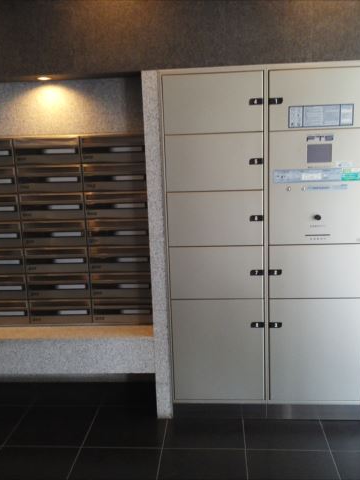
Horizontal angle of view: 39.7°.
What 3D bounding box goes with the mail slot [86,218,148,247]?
[{"bbox_3d":[-0.317,-0.051,2.786,0.357,0.146,0.220,-1,11,5],"label":"mail slot"}]

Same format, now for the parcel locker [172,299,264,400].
[{"bbox_3d":[0.202,0.571,2.607,0.476,0.550,0.040,-1,11,5],"label":"parcel locker"}]

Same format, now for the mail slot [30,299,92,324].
[{"bbox_3d":[-0.661,0.386,2.969,0.363,0.150,0.280,-1,11,4],"label":"mail slot"}]

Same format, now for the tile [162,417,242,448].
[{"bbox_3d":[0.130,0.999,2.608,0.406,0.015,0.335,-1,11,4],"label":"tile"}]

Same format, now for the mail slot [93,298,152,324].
[{"bbox_3d":[-0.301,0.386,2.868,0.357,0.146,0.220,-1,11,5],"label":"mail slot"}]

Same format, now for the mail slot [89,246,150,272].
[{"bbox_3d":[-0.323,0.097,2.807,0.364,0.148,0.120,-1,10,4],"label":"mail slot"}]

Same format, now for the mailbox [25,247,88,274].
[{"bbox_3d":[-0.687,0.100,2.927,0.362,0.147,0.250,-1,11,4],"label":"mailbox"}]

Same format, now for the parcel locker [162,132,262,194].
[{"bbox_3d":[0.183,-0.415,2.635,0.472,0.279,0.450,-1,11,4],"label":"parcel locker"}]

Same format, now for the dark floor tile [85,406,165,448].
[{"bbox_3d":[-0.272,1.001,2.673,0.406,0.015,0.406,-1,11,4],"label":"dark floor tile"}]

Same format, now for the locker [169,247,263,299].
[{"bbox_3d":[0.205,0.130,2.765,0.479,0.281,0.445,-1,11,4],"label":"locker"}]

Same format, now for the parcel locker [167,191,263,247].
[{"bbox_3d":[0.192,-0.137,2.676,0.476,0.275,0.400,-1,10,4],"label":"parcel locker"}]

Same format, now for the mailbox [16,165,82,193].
[{"bbox_3d":[-0.688,-0.349,2.831,0.363,0.150,0.280,-1,11,4],"label":"mailbox"}]

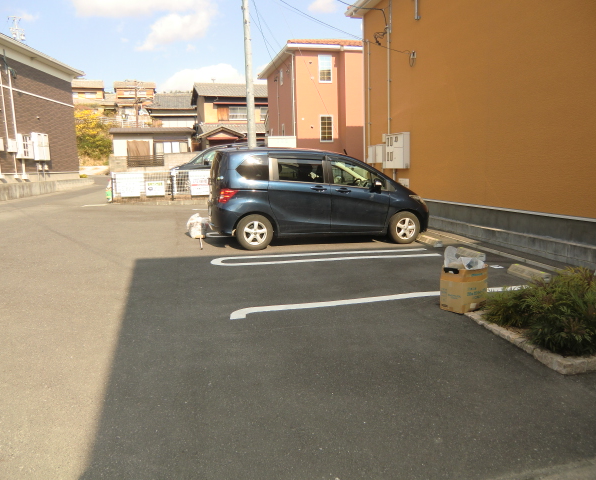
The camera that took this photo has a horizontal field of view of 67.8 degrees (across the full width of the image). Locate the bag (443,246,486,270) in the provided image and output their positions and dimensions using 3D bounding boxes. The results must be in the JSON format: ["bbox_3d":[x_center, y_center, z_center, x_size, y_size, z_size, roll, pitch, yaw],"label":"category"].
[{"bbox_3d":[1.576,0.180,4.200,0.400,0.260,0.280,-8,10,-36],"label":"bag"}]

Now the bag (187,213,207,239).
[{"bbox_3d":[-2.235,-0.321,9.820,0.470,0.560,0.420,-3,8,-8],"label":"bag"}]

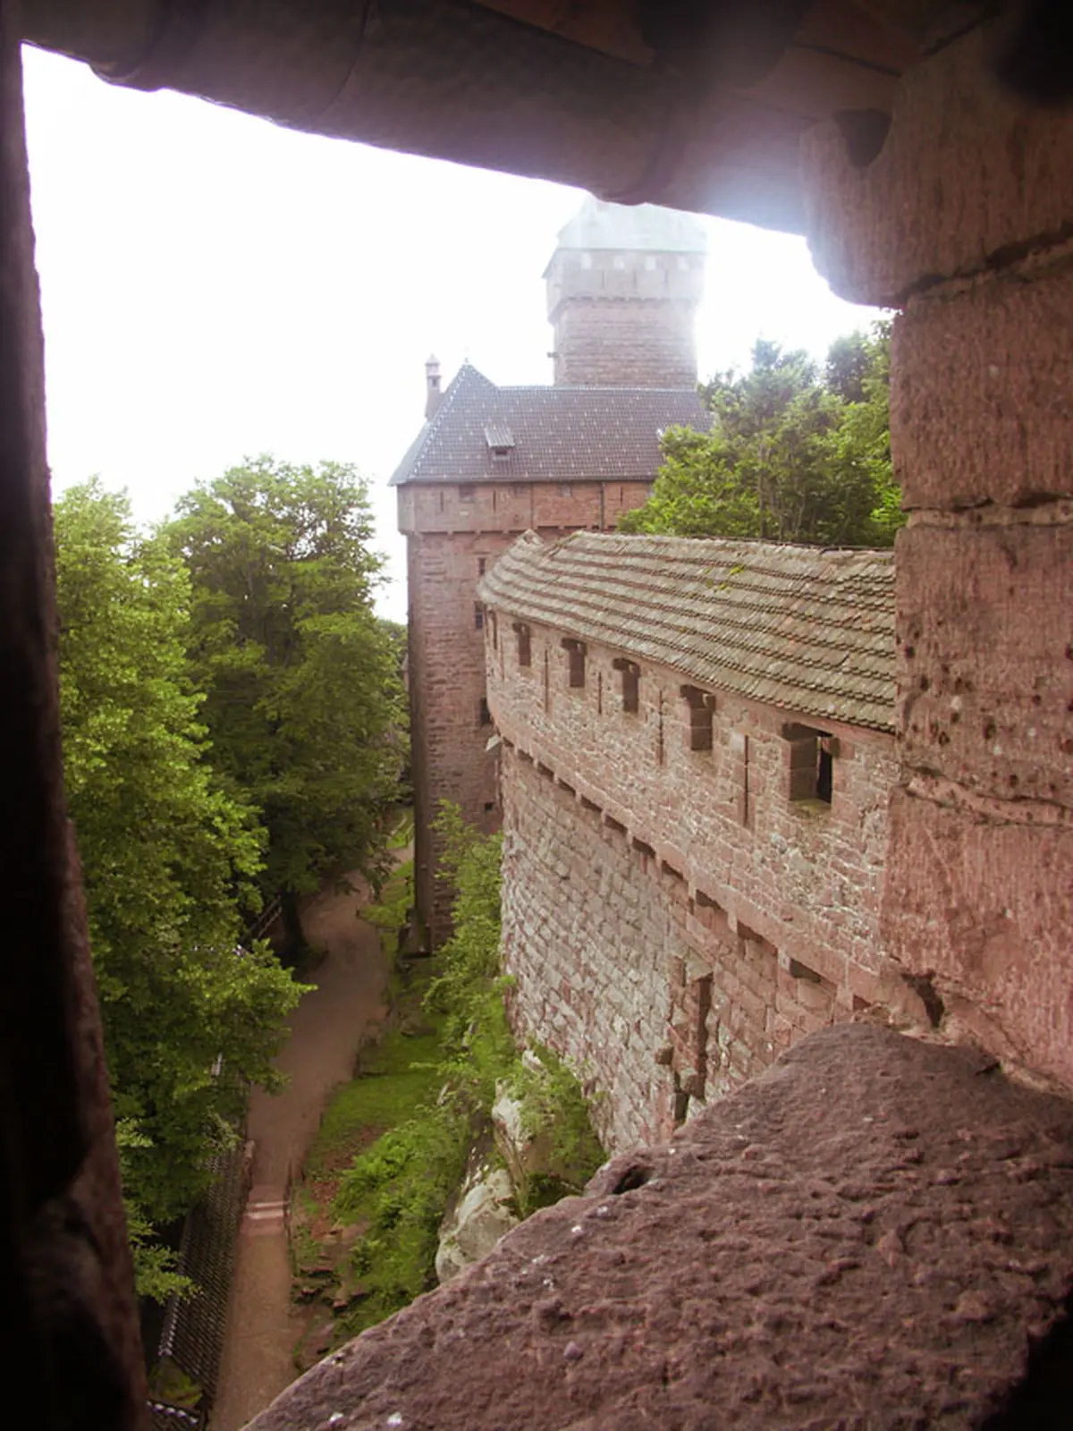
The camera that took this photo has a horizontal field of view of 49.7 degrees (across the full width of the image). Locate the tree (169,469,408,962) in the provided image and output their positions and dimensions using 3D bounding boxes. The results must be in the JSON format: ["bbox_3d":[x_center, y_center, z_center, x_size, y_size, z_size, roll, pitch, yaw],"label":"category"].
[{"bbox_3d":[-11.248,0.254,52.550,11.200,23.200,11.200,0,11,0],"label":"tree"}]

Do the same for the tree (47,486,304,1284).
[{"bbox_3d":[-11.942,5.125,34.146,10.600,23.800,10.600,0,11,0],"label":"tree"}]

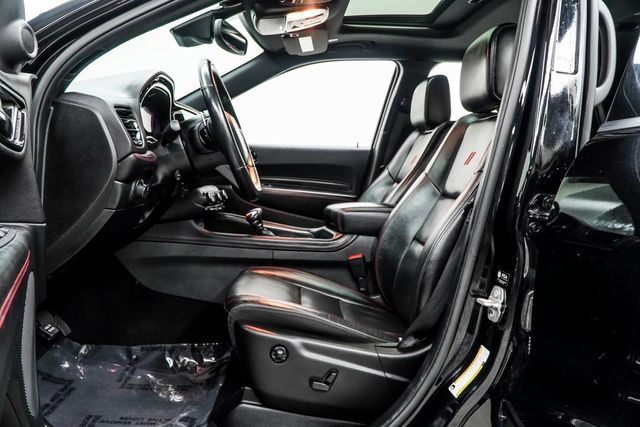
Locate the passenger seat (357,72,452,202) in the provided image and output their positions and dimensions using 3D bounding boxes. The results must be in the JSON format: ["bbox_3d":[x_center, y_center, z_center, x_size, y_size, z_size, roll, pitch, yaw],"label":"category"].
[{"bbox_3d":[0.144,-0.102,2.092,0.800,0.950,0.540,1,5,-1],"label":"passenger seat"}]

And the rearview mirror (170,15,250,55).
[{"bbox_3d":[-0.366,-0.569,1.639,0.210,0.105,0.250,2,5,8],"label":"rearview mirror"}]

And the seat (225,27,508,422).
[{"bbox_3d":[0.155,-0.011,1.327,0.800,0.950,0.560,1,5,-1],"label":"seat"}]

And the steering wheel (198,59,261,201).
[{"bbox_3d":[-0.250,-0.209,1.302,0.100,0.385,0.385,-19,5,1],"label":"steering wheel"}]

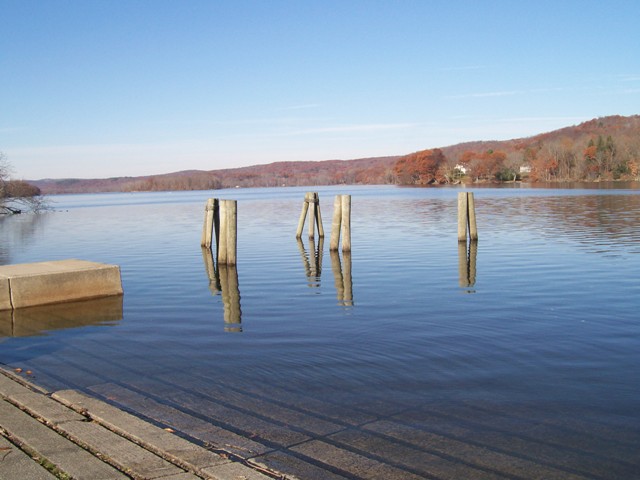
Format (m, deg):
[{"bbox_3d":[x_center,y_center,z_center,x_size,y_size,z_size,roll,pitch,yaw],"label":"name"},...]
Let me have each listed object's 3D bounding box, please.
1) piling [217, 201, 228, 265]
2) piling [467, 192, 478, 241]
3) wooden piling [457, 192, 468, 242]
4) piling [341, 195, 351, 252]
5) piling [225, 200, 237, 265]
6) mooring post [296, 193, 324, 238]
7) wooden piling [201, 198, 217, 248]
[{"bbox_3d":[-2.534,-0.198,17.476,0.245,1.683,0.245,1,4,-9],"label":"piling"},{"bbox_3d":[5.277,-0.815,22.942,0.250,1.632,0.250,-4,4,13],"label":"piling"},{"bbox_3d":[4.834,-0.777,22.517,0.275,1.647,0.275,-1,5,0],"label":"wooden piling"},{"bbox_3d":[0.812,-0.498,20.057,0.255,1.692,0.255,1,5,2],"label":"piling"},{"bbox_3d":[-2.303,-0.194,17.428,0.250,1.671,0.250,1,4,-8],"label":"piling"},{"bbox_3d":[-0.372,-0.957,25.747,1.030,1.739,0.850,-1,5,-1],"label":"mooring post"},{"bbox_3d":[-3.819,-0.562,22.505,0.460,1.653,0.420,-2,5,-10],"label":"wooden piling"}]

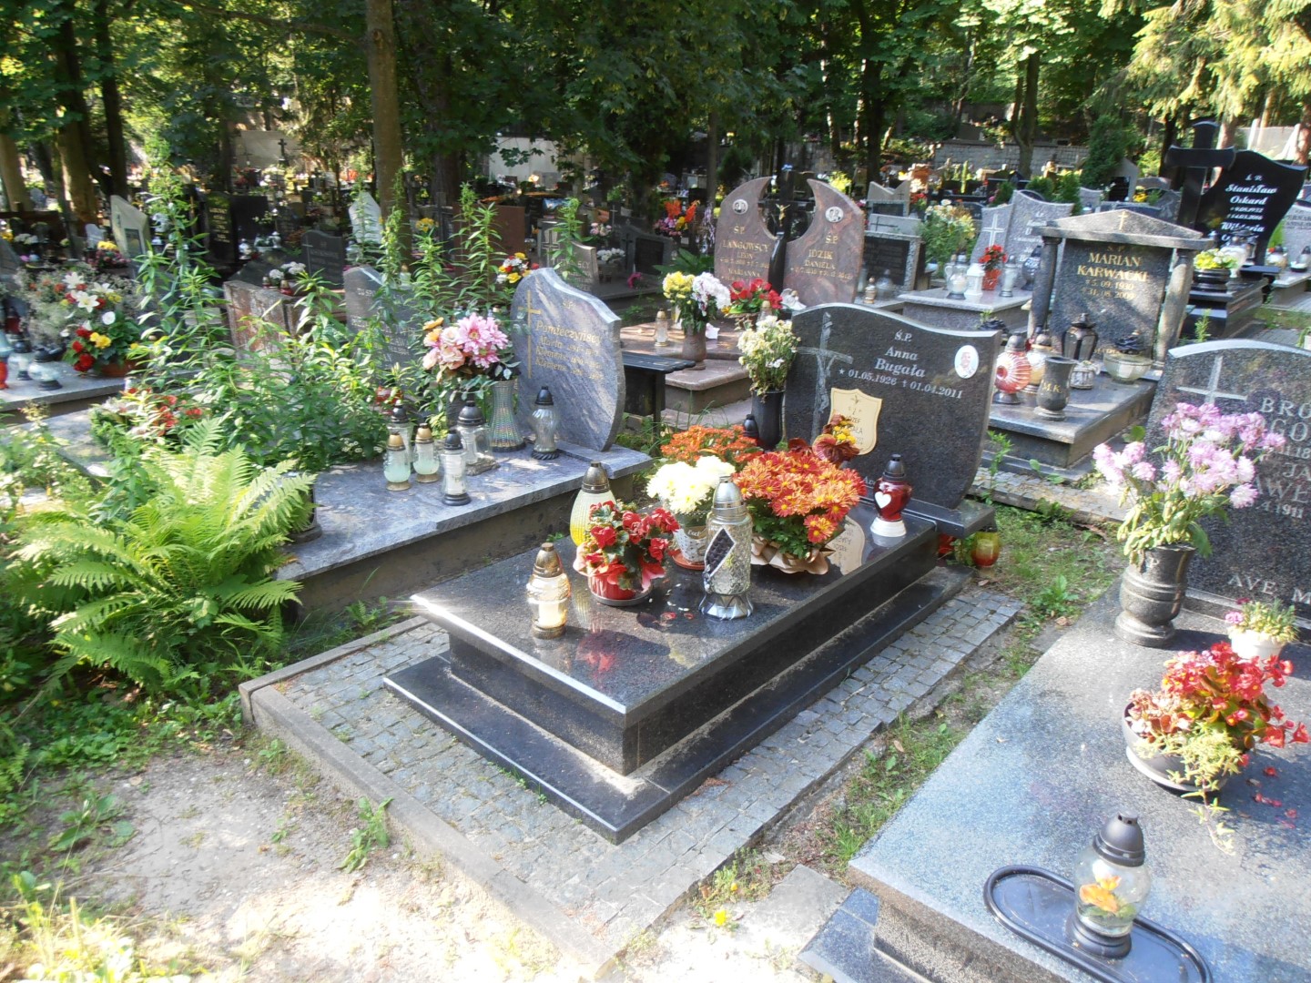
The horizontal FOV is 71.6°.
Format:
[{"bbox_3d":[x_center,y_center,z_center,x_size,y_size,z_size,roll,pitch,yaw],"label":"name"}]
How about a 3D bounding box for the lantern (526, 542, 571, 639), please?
[{"bbox_3d":[-0.293,0.269,2.471,0.113,0.264,0.113,-3,20,-7],"label":"lantern"}]

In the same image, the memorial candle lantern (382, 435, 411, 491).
[{"bbox_3d":[-1.037,-0.120,3.633,0.106,0.229,0.106,-5,21,-16],"label":"memorial candle lantern"}]

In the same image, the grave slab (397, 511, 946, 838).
[{"bbox_3d":[0.204,0.325,3.002,0.942,0.288,1.936,18,25,38],"label":"grave slab"}]

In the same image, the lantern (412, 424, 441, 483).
[{"bbox_3d":[-0.937,-0.159,3.717,0.110,0.230,0.110,1,20,0],"label":"lantern"}]

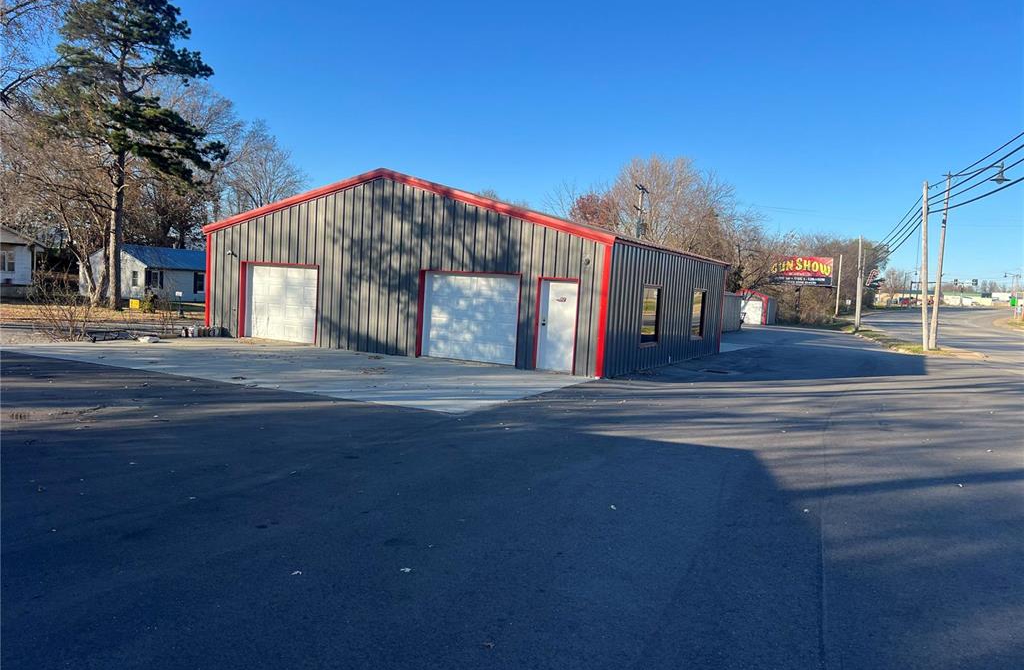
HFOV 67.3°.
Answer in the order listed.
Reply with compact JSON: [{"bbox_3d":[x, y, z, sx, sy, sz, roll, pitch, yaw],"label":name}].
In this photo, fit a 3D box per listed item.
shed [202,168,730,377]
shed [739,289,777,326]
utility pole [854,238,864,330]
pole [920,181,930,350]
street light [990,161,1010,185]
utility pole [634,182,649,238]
[{"bbox_3d":[-0.594,-2.020,24.888,12.574,4.625,12.261,5,4,27],"label":"shed"},{"bbox_3d":[21.422,-2.464,68.288,3.720,3.200,5.800,5,4,27],"label":"shed"},{"bbox_3d":[29.217,-4.322,64.758,0.320,7.897,0.320,1,4,18],"label":"utility pole"},{"bbox_3d":[20.463,-3.373,38.047,0.330,8.259,0.330,0,4,18],"label":"pole"},{"bbox_3d":[24.454,-8.084,38.500,0.980,1.200,0.980,4,4,18],"label":"street light"},{"bbox_3d":[8.646,-5.646,53.295,0.700,9.622,2.700,5,4,27],"label":"utility pole"}]

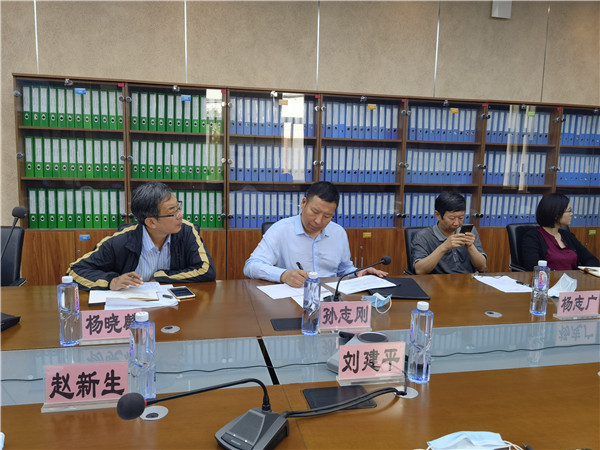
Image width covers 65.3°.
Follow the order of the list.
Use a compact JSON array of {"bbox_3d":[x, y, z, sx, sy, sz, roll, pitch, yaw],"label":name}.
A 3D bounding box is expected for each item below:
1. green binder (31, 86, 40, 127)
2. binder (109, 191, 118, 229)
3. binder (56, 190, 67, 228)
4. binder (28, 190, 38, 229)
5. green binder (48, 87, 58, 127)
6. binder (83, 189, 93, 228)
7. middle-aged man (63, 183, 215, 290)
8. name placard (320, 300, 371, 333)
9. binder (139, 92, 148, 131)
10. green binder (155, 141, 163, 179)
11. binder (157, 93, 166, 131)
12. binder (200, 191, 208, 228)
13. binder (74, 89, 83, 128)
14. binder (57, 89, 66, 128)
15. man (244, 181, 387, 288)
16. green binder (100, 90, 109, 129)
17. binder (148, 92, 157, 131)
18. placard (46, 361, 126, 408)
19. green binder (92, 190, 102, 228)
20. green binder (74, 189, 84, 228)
[{"bbox_3d":[-2.101,-0.942,3.808,0.056,0.315,0.285,0,7,-12],"label":"green binder"},{"bbox_3d":[-1.572,-0.147,4.018,0.060,0.315,0.280,0,7,-12],"label":"binder"},{"bbox_3d":[-1.966,-0.148,3.938,0.056,0.315,0.285,0,7,-12],"label":"binder"},{"bbox_3d":[-2.170,-0.147,3.895,0.056,0.315,0.285,0,7,-12],"label":"binder"},{"bbox_3d":[-1.980,-0.945,3.835,0.060,0.315,0.280,0,7,-12],"label":"green binder"},{"bbox_3d":[-1.765,-0.148,3.980,0.064,0.318,0.285,0,7,-12],"label":"binder"},{"bbox_3d":[-0.813,0.406,2.404,0.730,1.270,0.680,-1,7,-18],"label":"middle-aged man"},{"bbox_3d":[0.167,0.338,1.755,0.205,0.108,0.050,0,7,-11],"label":"name placard"},{"bbox_3d":[-1.307,-0.947,3.974,0.064,0.318,0.285,0,7,-12],"label":"binder"},{"bbox_3d":[-1.202,-0.552,4.046,0.064,0.318,0.285,0,7,-12],"label":"green binder"},{"bbox_3d":[-1.179,-0.950,4.016,0.060,0.318,0.285,0,7,-12],"label":"binder"},{"bbox_3d":[-0.858,-0.145,4.186,0.060,0.318,0.285,0,7,-12],"label":"binder"},{"bbox_3d":[-1.802,-0.948,3.887,0.060,0.318,0.285,0,7,-12],"label":"binder"},{"bbox_3d":[-1.936,-0.954,3.884,0.059,0.317,0.280,0,7,-11],"label":"binder"},{"bbox_3d":[0.082,0.395,2.682,0.780,1.285,0.750,0,7,-12],"label":"man"},{"bbox_3d":[-1.608,-0.949,3.927,0.060,0.318,0.285,0,7,-12],"label":"green binder"},{"bbox_3d":[-1.238,-0.947,3.988,0.064,0.318,0.285,0,7,-12],"label":"binder"},{"bbox_3d":[-0.545,0.407,1.198,0.205,0.111,0.045,0,7,-12],"label":"placard"},{"bbox_3d":[-1.700,-0.146,3.992,0.060,0.315,0.280,0,7,-12],"label":"green binder"},{"bbox_3d":[-1.834,-0.146,3.964,0.060,0.315,0.280,0,7,-12],"label":"green binder"}]

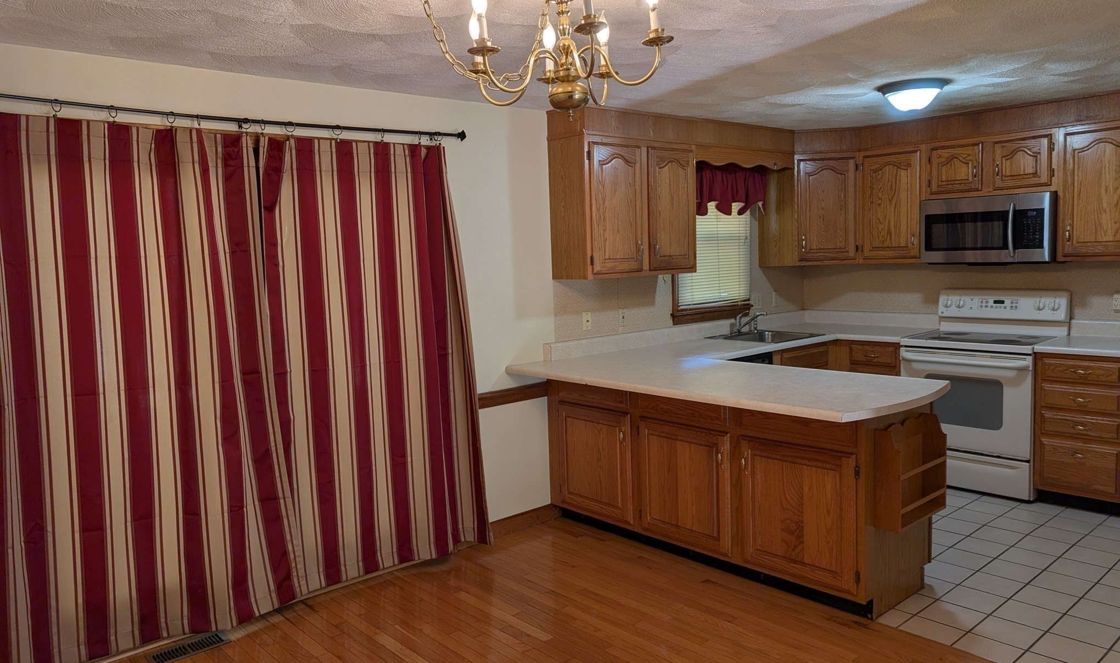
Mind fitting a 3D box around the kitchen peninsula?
[{"bbox_3d":[0.761,0.667,3.920,0.920,0.916,2.020,-7,8,-41],"label":"kitchen peninsula"}]

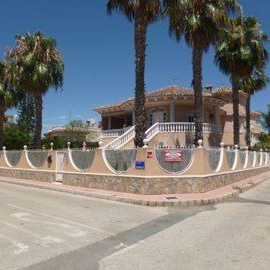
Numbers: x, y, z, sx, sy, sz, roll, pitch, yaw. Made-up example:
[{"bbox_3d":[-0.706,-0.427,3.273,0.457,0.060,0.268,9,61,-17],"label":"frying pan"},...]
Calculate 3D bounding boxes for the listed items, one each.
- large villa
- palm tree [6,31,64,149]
[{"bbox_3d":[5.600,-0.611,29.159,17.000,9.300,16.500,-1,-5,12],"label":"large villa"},{"bbox_3d":[-7.154,-2.323,17.864,3.950,10.580,3.950,0,-5,0],"label":"palm tree"}]

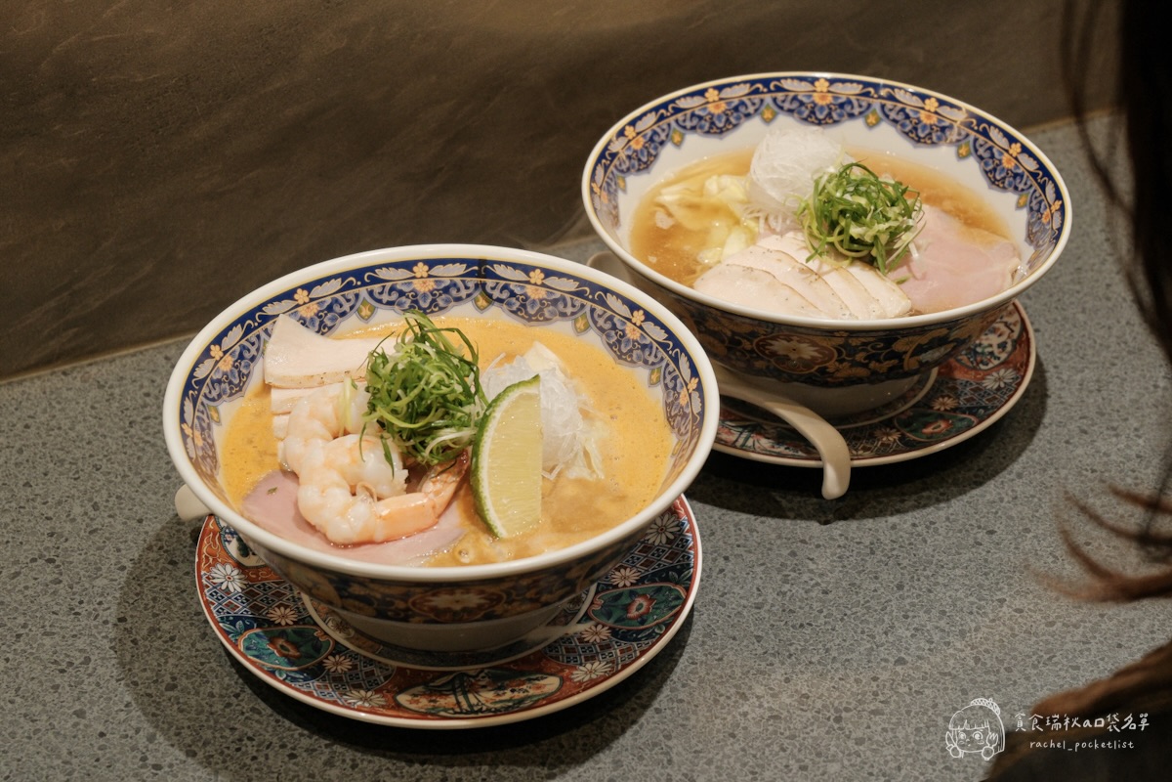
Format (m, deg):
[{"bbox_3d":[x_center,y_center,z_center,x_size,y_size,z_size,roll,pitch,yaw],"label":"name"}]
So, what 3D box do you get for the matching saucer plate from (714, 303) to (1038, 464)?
[{"bbox_3d":[0.102,-0.019,1.054,0.201,0.024,0.201,1,36,-1],"label":"matching saucer plate"}]

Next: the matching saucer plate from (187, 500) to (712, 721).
[{"bbox_3d":[-0.054,0.072,0.926,0.201,0.024,0.201,1,36,-1],"label":"matching saucer plate"}]

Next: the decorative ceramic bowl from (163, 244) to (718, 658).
[{"bbox_3d":[-0.055,0.036,0.902,0.210,0.089,0.210,1,36,-1],"label":"decorative ceramic bowl"}]

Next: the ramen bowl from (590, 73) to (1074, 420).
[{"bbox_3d":[0.103,-0.053,1.028,0.210,0.089,0.210,1,36,-1],"label":"ramen bowl"}]

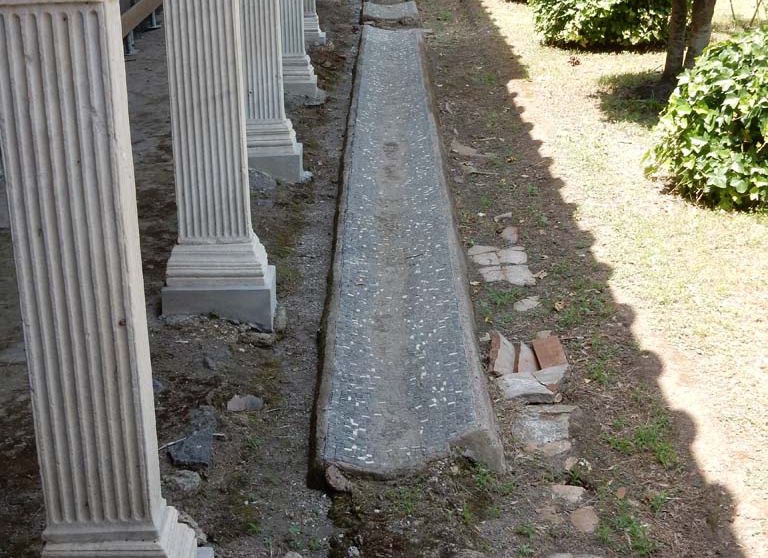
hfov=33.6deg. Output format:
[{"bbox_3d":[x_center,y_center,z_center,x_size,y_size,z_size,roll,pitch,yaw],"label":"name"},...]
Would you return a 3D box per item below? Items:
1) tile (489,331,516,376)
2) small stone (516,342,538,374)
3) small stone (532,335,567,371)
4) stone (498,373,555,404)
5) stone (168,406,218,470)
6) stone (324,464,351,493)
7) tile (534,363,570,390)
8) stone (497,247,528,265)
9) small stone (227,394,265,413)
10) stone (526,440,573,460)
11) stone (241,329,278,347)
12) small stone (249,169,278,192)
[{"bbox_3d":[0.355,0.224,3.810,0.090,0.065,0.250,1,20,5],"label":"tile"},{"bbox_3d":[0.408,0.223,3.613,0.070,0.055,0.100,2,20,9],"label":"small stone"},{"bbox_3d":[0.496,0.218,3.792,0.080,0.045,0.185,-1,19,0],"label":"small stone"},{"bbox_3d":[0.403,0.306,3.582,0.140,0.040,0.140,-1,19,0],"label":"stone"},{"bbox_3d":[-0.493,0.409,3.300,0.125,0.090,0.260,-1,20,0],"label":"stone"},{"bbox_3d":[-0.108,0.475,3.028,0.055,0.042,0.055,10,22,28],"label":"stone"},{"bbox_3d":[0.482,0.279,3.662,0.095,0.036,0.125,1,19,5],"label":"tile"},{"bbox_3d":[0.471,-0.084,4.700,0.107,0.030,0.150,-1,20,0],"label":"stone"},{"bbox_3d":[-0.376,0.336,3.458,0.100,0.032,0.060,-1,19,0],"label":"small stone"},{"bbox_3d":[0.410,0.423,3.155,0.110,0.022,0.070,-5,20,-10],"label":"stone"},{"bbox_3d":[-0.389,0.186,3.975,0.118,0.045,0.080,-1,20,0],"label":"stone"},{"bbox_3d":[-0.546,-0.428,5.531,0.155,0.075,0.110,-1,19,0],"label":"small stone"}]

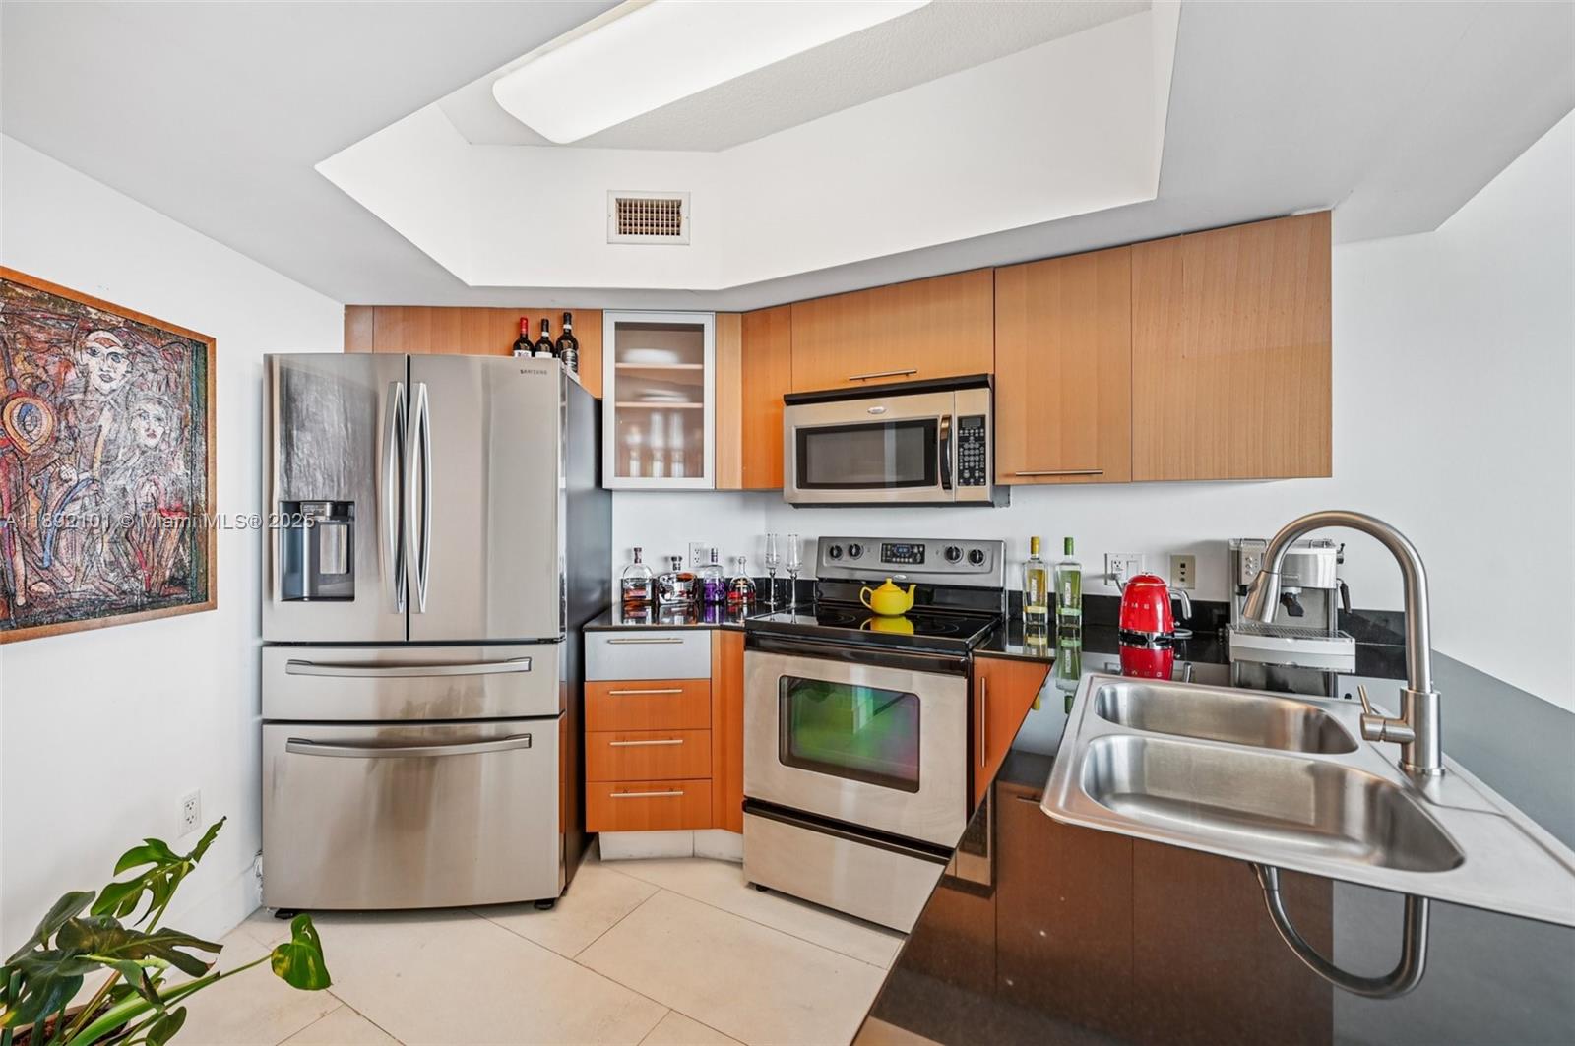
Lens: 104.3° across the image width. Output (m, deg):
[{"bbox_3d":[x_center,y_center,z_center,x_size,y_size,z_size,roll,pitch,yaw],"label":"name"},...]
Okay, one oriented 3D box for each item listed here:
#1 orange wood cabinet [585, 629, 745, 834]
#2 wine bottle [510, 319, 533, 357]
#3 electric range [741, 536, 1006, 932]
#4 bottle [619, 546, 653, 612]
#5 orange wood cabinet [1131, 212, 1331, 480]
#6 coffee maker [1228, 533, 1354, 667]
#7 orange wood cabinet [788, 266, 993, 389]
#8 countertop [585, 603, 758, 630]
[{"bbox_3d":[-0.467,0.762,2.542,0.572,0.740,0.615,0,1,-3],"label":"orange wood cabinet"},{"bbox_3d":[-0.982,-0.614,2.278,0.077,0.297,0.077,0,1,-3],"label":"wine bottle"},{"bbox_3d":[0.333,0.655,2.215,0.760,1.190,0.670,0,1,28],"label":"electric range"},{"bbox_3d":[-0.679,0.243,2.762,0.130,0.258,0.080,0,1,-3],"label":"bottle"},{"bbox_3d":[1.353,-0.495,1.926,0.480,0.735,0.303,0,1,27],"label":"orange wood cabinet"},{"bbox_3d":[1.342,0.211,1.668,0.250,0.315,0.255,0,1,29],"label":"coffee maker"},{"bbox_3d":[0.424,-0.672,2.368,0.762,0.375,0.320,0,1,28],"label":"orange wood cabinet"},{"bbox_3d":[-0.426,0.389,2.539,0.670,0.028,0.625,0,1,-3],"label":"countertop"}]

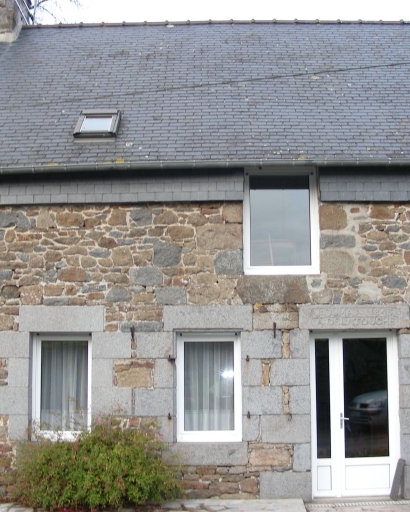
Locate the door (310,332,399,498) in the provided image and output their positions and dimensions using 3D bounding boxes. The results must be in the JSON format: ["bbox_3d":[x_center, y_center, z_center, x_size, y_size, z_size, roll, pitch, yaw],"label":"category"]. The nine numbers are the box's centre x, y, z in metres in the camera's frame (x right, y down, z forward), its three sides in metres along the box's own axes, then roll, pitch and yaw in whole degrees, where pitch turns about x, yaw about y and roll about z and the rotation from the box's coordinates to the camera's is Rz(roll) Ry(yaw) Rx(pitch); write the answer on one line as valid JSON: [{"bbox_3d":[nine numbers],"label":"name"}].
[{"bbox_3d":[1.999,2.095,9.962,1.153,2.150,0.100,-1,-9,2],"label":"door"}]

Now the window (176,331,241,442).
[{"bbox_3d":[0.061,1.762,10.092,0.867,1.453,0.100,-1,-9,2],"label":"window"}]

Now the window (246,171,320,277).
[{"bbox_3d":[1.063,-0.473,10.406,1.022,1.480,0.100,-1,-9,2],"label":"window"}]

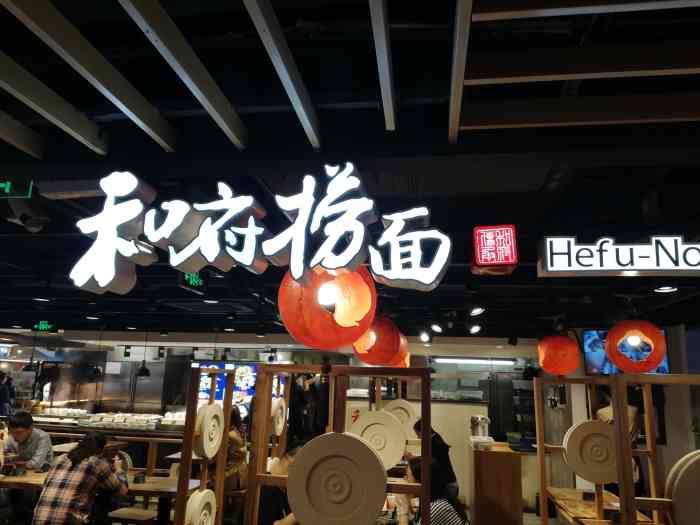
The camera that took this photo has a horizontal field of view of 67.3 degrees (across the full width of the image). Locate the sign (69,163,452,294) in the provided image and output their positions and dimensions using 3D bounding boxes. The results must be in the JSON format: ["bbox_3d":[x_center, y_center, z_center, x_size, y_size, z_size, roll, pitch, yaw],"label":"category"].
[{"bbox_3d":[-0.423,-0.152,2.476,1.760,0.579,0.155,0,-13,8],"label":"sign"}]

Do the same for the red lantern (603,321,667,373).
[{"bbox_3d":[2.602,0.765,4.792,0.495,0.495,0.495,0,-13,8],"label":"red lantern"}]

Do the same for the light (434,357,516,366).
[{"bbox_3d":[1.852,1.474,7.791,1.190,0.070,0.080,0,-13,8],"label":"light"}]

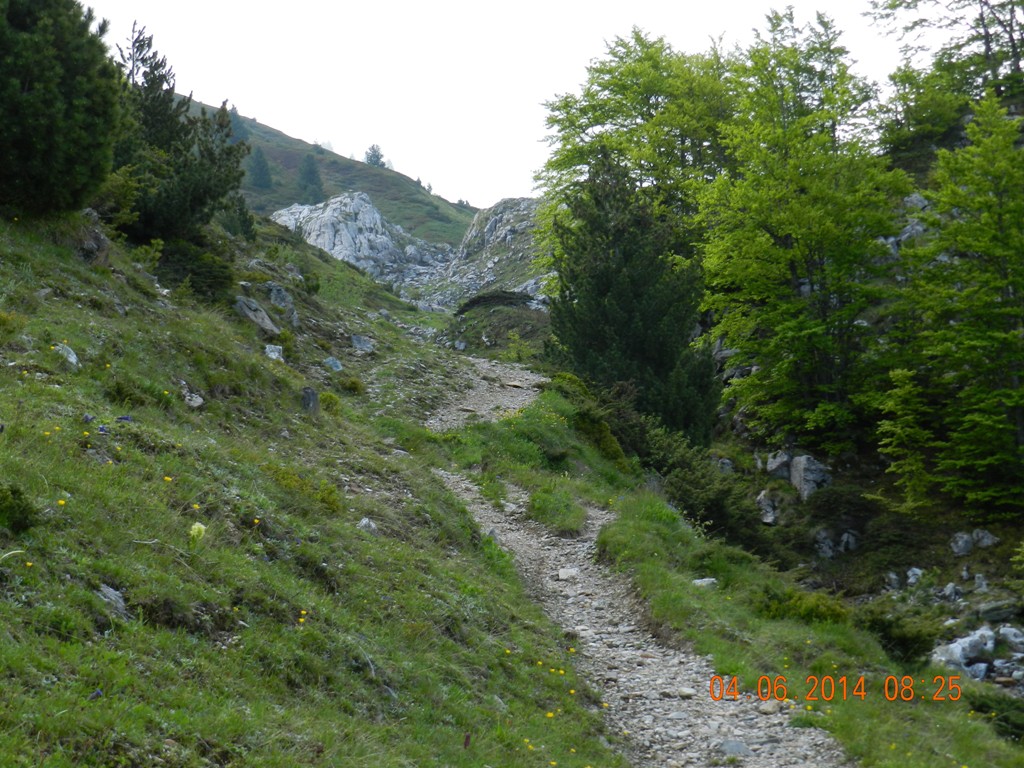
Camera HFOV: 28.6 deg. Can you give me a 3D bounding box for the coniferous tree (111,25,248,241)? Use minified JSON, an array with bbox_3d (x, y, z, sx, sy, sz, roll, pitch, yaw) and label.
[{"bbox_3d":[-3.636,-2.751,22.000,1.509,2.362,1.509,0,-6,0],"label":"coniferous tree"}]

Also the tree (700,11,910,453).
[{"bbox_3d":[3.721,-1.933,25.500,2.662,5.603,2.662,0,-6,0],"label":"tree"}]

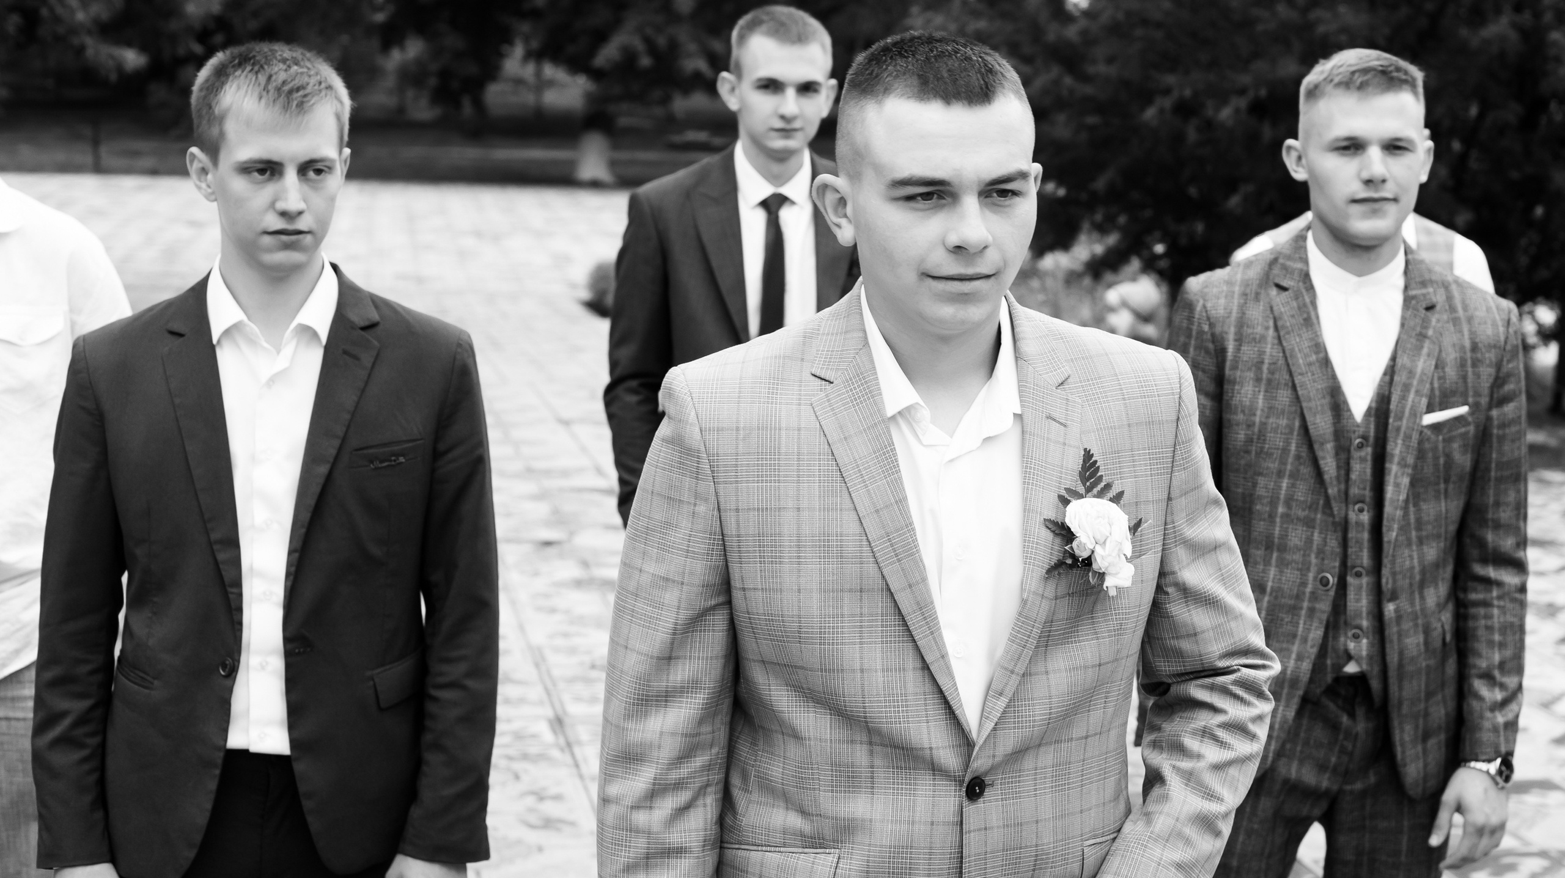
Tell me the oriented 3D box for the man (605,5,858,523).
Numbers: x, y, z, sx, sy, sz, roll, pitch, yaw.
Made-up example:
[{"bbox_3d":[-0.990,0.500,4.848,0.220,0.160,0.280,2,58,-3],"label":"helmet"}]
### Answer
[{"bbox_3d":[0.000,0.257,3.463,0.550,1.850,0.330,0,9,2],"label":"man"}]

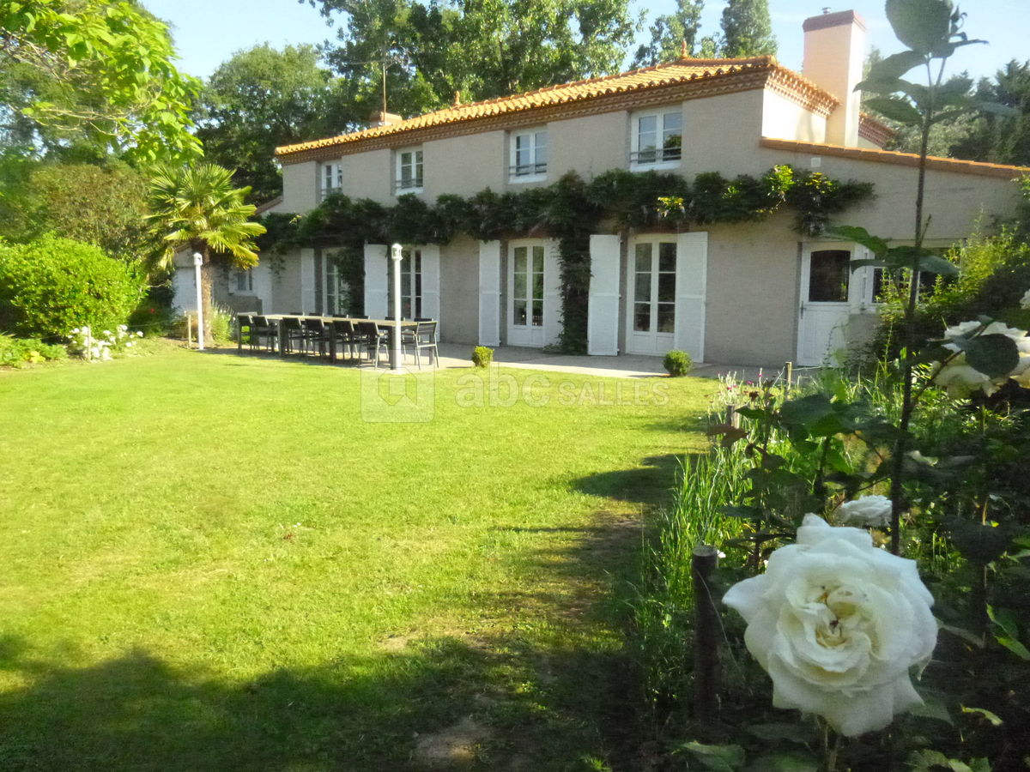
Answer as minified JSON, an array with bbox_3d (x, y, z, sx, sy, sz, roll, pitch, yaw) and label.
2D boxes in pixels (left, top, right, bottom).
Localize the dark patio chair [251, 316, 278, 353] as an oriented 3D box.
[{"bbox_3d":[-5.063,-1.044,15.529,0.550,0.840,0.580,7,9,39],"label":"dark patio chair"}]

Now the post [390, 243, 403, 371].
[{"bbox_3d":[-1.858,-1.242,11.687,0.210,2.080,0.210,1,8,0],"label":"post"}]

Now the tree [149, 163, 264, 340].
[{"bbox_3d":[-7.519,-3.184,18.037,2.850,4.310,2.850,7,9,39],"label":"tree"}]

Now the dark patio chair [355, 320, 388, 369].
[{"bbox_3d":[-2.246,-0.701,12.433,0.530,0.800,0.560,7,10,38],"label":"dark patio chair"}]

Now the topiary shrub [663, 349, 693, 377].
[{"bbox_3d":[2.580,-0.361,11.800,0.450,0.450,0.450,7,9,39],"label":"topiary shrub"}]

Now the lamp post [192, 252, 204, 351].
[{"bbox_3d":[-7.163,-1.923,16.921,0.200,2.190,0.200,7,9,39],"label":"lamp post"}]

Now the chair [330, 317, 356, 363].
[{"bbox_3d":[-2.975,-0.804,13.820,0.550,0.840,0.580,7,9,39],"label":"chair"}]

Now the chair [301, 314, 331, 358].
[{"bbox_3d":[-3.642,-0.881,14.366,0.550,0.840,0.580,7,9,39],"label":"chair"}]

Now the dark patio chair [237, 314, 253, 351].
[{"bbox_3d":[-5.530,-1.098,15.910,0.550,0.840,0.580,7,9,39],"label":"dark patio chair"}]

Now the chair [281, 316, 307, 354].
[{"bbox_3d":[-4.229,-0.948,14.846,0.550,0.840,0.580,7,9,39],"label":"chair"}]

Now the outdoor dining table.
[{"bbox_3d":[-3.460,-0.882,13.871,4.520,0.750,1.000,7,10,38],"label":"outdoor dining table"}]

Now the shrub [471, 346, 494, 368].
[{"bbox_3d":[-0.547,-0.501,12.609,0.370,0.355,0.370,1,8,0],"label":"shrub"}]

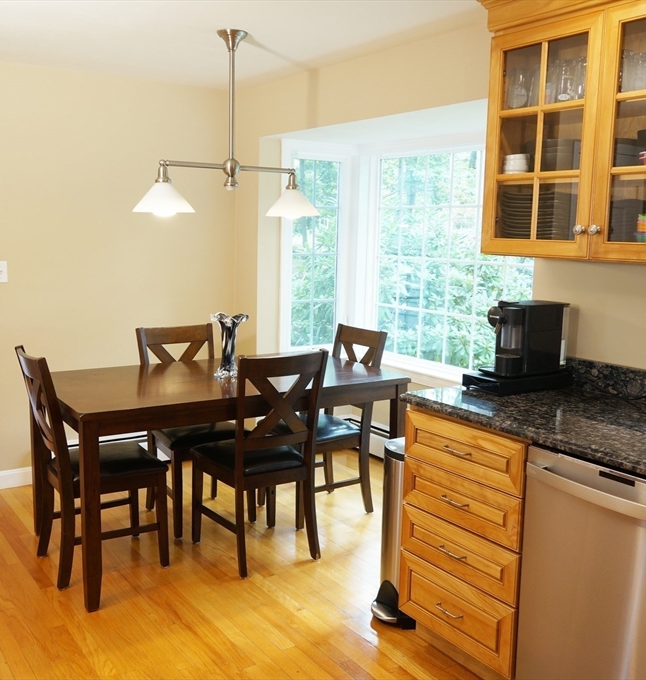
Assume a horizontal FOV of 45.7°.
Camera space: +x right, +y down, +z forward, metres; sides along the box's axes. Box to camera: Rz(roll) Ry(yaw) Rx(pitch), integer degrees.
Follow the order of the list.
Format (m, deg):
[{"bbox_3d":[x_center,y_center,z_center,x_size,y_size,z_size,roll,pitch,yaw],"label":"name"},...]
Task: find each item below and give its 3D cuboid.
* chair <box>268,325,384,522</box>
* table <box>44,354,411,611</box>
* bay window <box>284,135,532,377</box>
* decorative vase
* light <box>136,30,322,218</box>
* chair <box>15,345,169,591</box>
[{"bbox_3d":[-0.017,0.419,4.003,0.540,0.947,0.440,-4,9,-32],"label":"chair"},{"bbox_3d":[-0.480,0.551,3.624,1.546,0.775,0.903,-4,9,-32],"label":"table"},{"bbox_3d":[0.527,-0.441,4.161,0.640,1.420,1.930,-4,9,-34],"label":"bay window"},{"bbox_3d":[-0.448,0.018,3.581,0.160,0.290,0.155,-4,9,-34],"label":"decorative vase"},{"bbox_3d":[-0.413,-0.960,3.450,0.925,0.820,0.265,-4,9,-34],"label":"light"},{"bbox_3d":[-0.981,0.502,3.284,0.540,0.947,0.445,-4,9,-32],"label":"chair"}]

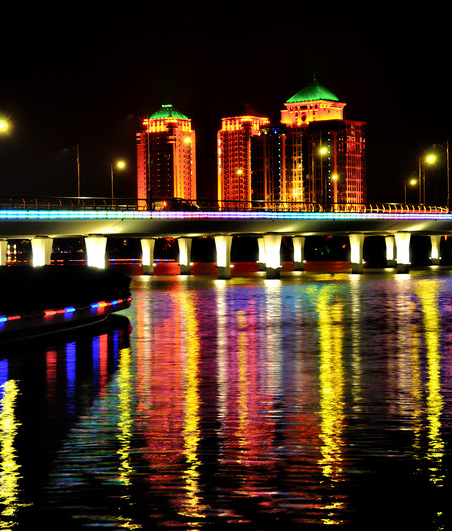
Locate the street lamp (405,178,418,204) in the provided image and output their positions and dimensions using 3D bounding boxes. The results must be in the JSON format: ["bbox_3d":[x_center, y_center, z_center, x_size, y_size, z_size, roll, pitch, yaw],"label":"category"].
[{"bbox_3d":[38.700,-13.480,293.780,2.500,9.600,0.400,0,2,37],"label":"street lamp"}]

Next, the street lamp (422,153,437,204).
[{"bbox_3d":[31.720,-12.380,221.080,2.500,9.600,0.400,0,2,36],"label":"street lamp"}]

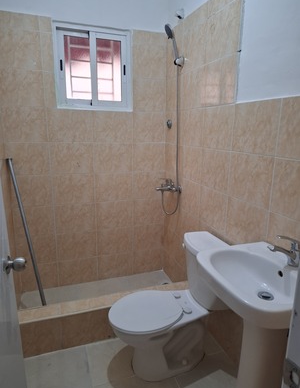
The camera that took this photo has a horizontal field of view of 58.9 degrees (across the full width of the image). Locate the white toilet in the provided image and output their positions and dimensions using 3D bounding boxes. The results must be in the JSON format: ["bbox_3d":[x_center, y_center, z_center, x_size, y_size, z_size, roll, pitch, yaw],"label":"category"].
[{"bbox_3d":[0.094,0.683,1.569,0.668,0.770,0.375,-4,14,-19],"label":"white toilet"}]

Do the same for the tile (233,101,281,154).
[{"bbox_3d":[0.505,-0.323,1.304,0.012,0.250,0.330,-4,14,-19],"label":"tile"}]

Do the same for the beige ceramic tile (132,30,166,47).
[{"bbox_3d":[0.004,-1.220,2.089,0.297,0.100,0.010,-4,15,-19],"label":"beige ceramic tile"}]

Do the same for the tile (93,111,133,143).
[{"bbox_3d":[-0.295,-0.544,2.155,0.330,0.250,0.012,-4,14,-19],"label":"tile"}]

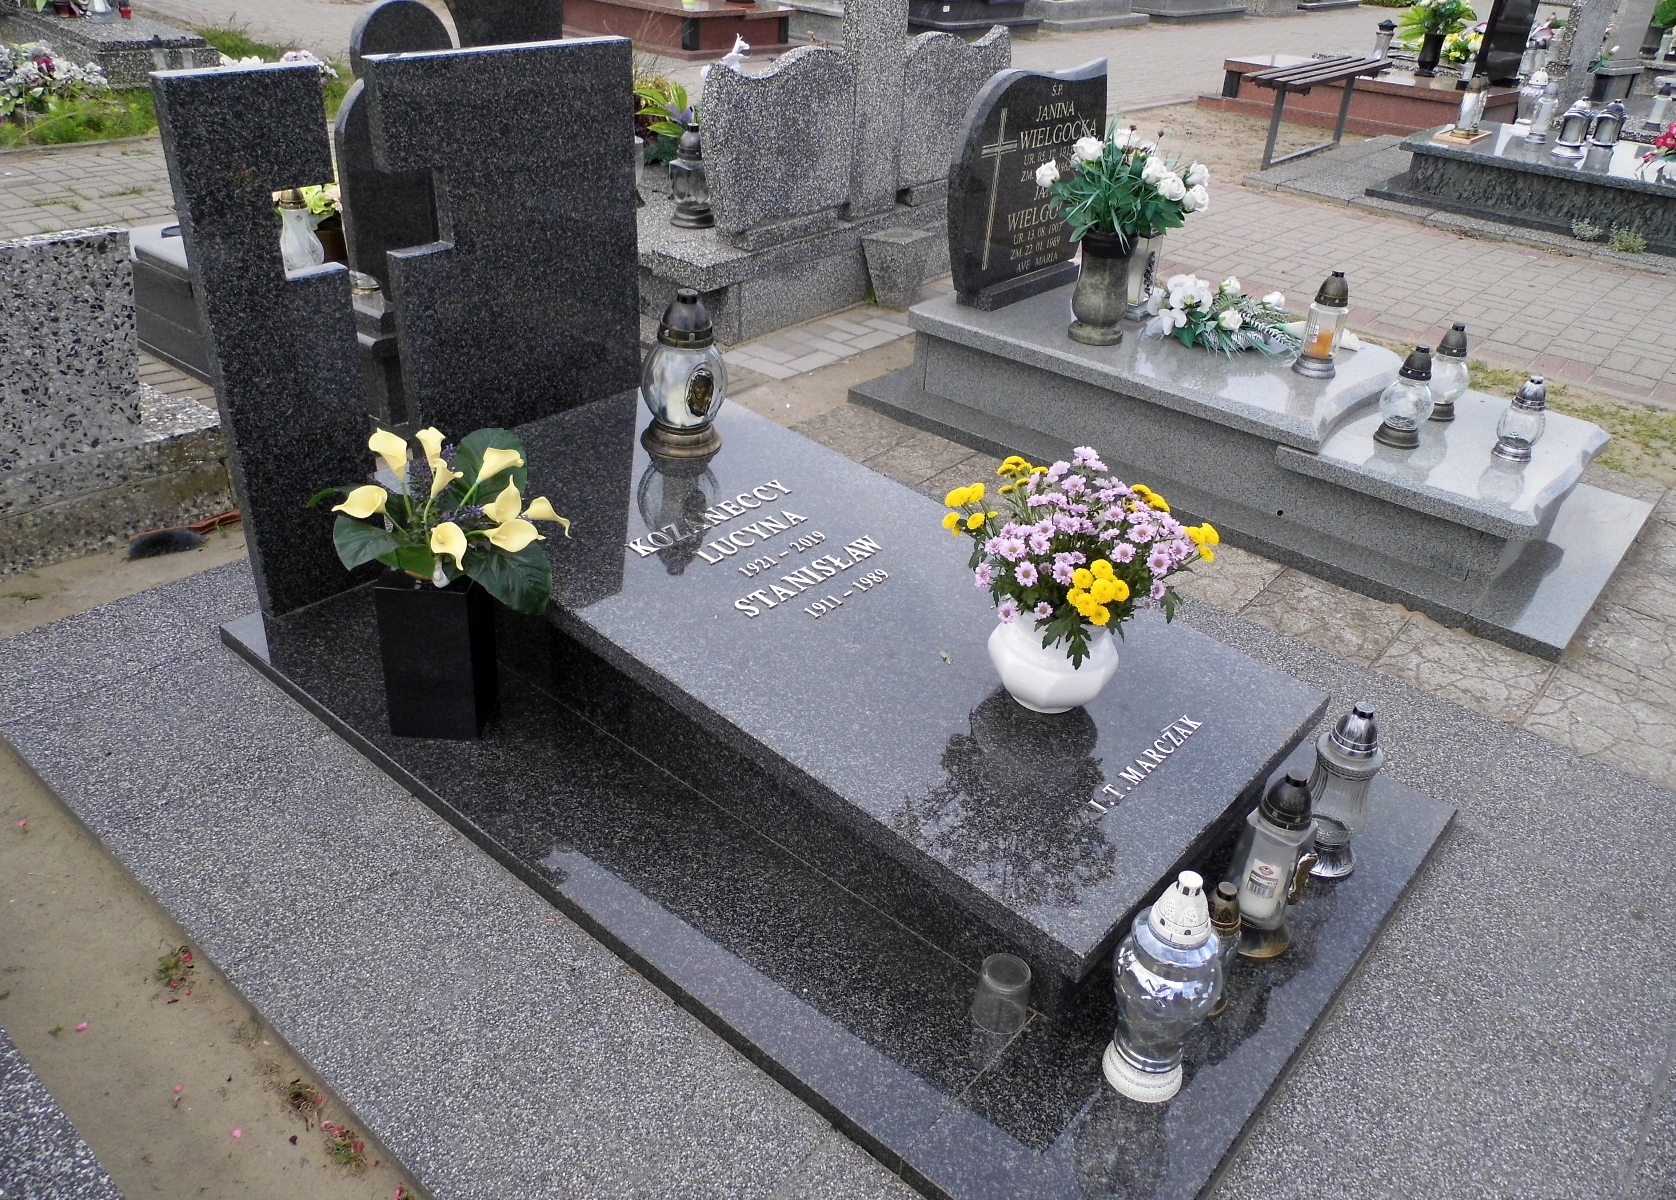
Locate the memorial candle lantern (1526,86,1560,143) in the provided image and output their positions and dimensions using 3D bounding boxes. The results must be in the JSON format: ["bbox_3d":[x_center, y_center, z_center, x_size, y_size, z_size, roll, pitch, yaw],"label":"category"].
[{"bbox_3d":[3.850,-2.647,6.589,0.118,0.290,0.118,19,34,23],"label":"memorial candle lantern"}]

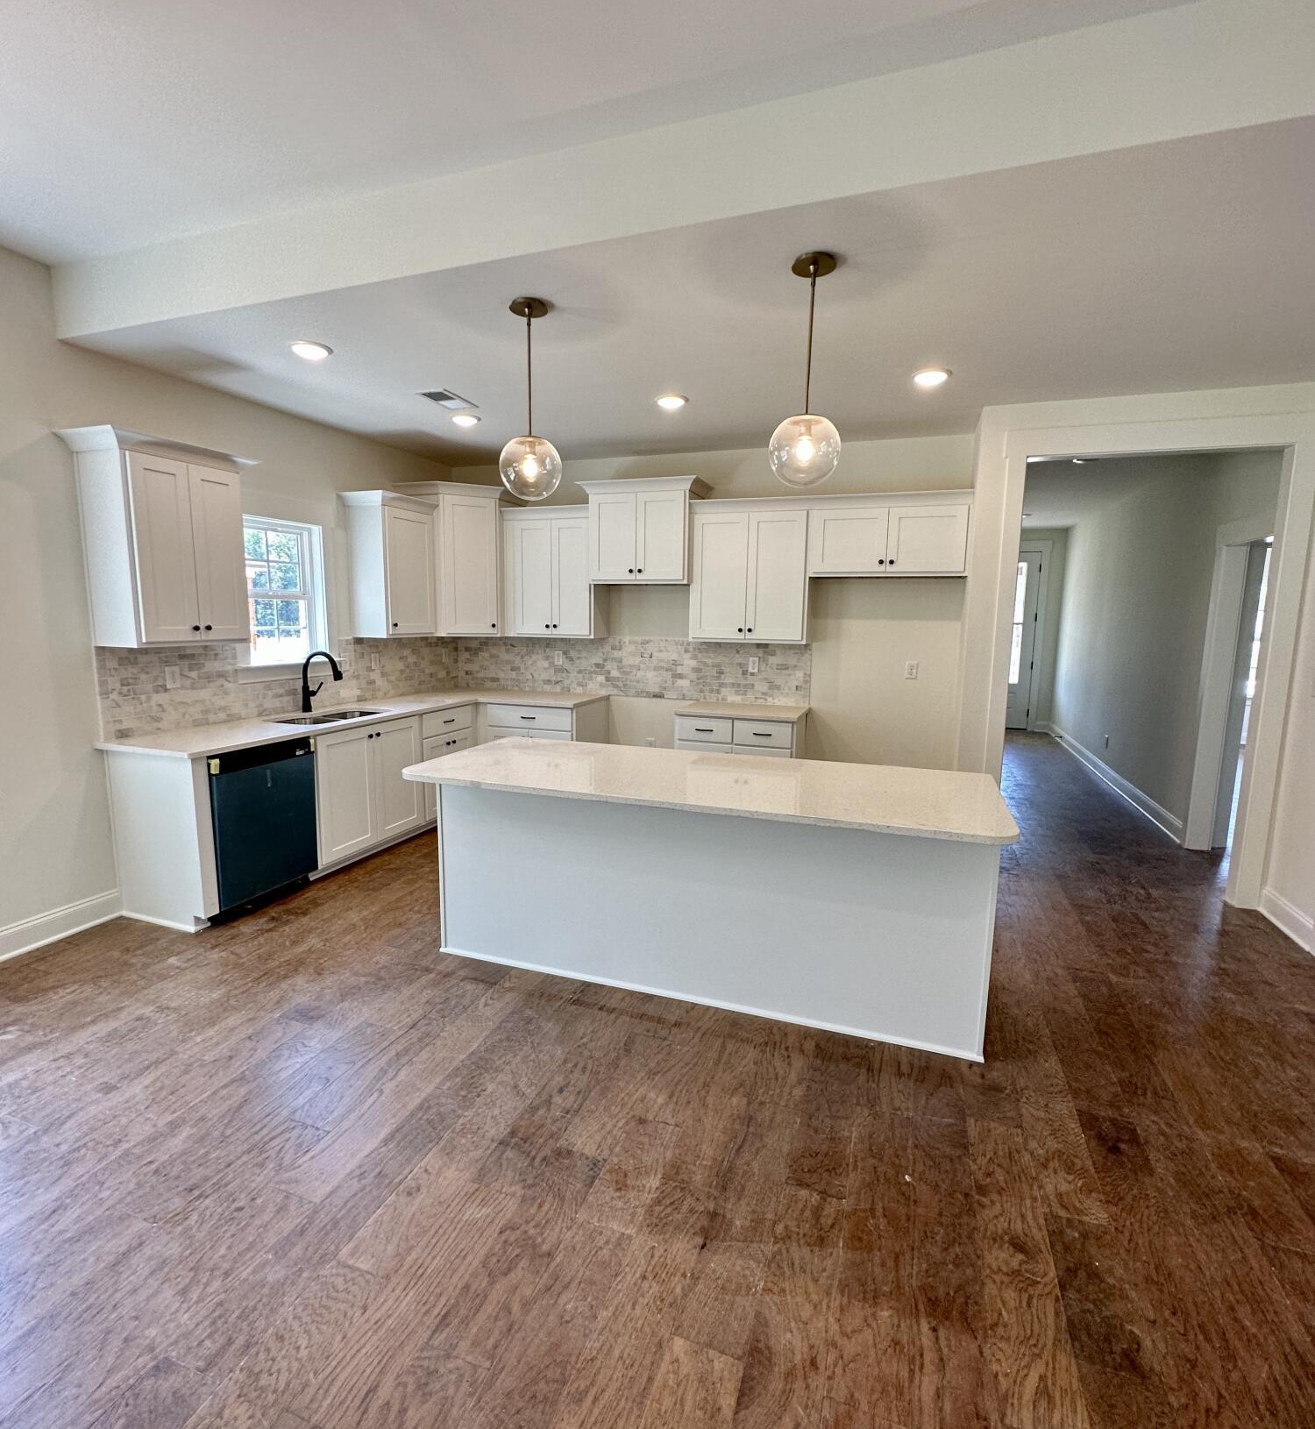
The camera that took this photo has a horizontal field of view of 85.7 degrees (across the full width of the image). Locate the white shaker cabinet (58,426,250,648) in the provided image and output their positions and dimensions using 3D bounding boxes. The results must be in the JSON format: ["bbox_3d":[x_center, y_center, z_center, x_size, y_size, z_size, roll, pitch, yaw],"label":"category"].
[{"bbox_3d":[-2.434,-0.836,3.571,0.367,0.967,0.727,4,8,19],"label":"white shaker cabinet"}]

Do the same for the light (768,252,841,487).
[{"bbox_3d":[0.524,-1.167,2.449,0.250,0.752,0.250,4,8,19],"label":"light"}]

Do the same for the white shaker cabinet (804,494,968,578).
[{"bbox_3d":[1.499,-1.137,4.598,0.954,0.510,0.350,4,9,20],"label":"white shaker cabinet"}]

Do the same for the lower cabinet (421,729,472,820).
[{"bbox_3d":[-1.761,0.417,5.224,0.589,0.605,0.560,4,9,20],"label":"lower cabinet"}]

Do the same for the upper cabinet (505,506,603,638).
[{"bbox_3d":[-0.817,-1.087,5.551,0.808,0.967,0.390,4,8,19],"label":"upper cabinet"}]

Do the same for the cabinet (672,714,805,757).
[{"bbox_3d":[0.616,0.425,5.108,0.819,0.856,0.627,4,8,19],"label":"cabinet"}]

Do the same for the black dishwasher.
[{"bbox_3d":[-2.297,0.566,3.801,0.599,0.840,0.617,4,9,20],"label":"black dishwasher"}]

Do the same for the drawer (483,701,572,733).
[{"bbox_3d":[-0.857,-0.005,5.461,0.712,0.167,0.520,4,9,20],"label":"drawer"}]

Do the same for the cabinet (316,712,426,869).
[{"bbox_3d":[-2.055,0.458,4.454,0.650,0.811,0.914,4,8,19],"label":"cabinet"}]

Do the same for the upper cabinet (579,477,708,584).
[{"bbox_3d":[-0.088,-1.300,5.151,0.885,0.704,0.385,4,9,20],"label":"upper cabinet"}]

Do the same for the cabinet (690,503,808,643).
[{"bbox_3d":[0.675,-0.992,5.025,0.826,0.967,0.390,4,8,19],"label":"cabinet"}]

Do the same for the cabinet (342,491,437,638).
[{"bbox_3d":[-1.873,-1.031,5.039,0.350,0.958,0.570,4,9,20],"label":"cabinet"}]

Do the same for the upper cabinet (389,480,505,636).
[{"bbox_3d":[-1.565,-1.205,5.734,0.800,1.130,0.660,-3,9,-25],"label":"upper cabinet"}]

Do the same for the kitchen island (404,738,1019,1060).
[{"bbox_3d":[0.172,0.698,3.040,2.325,0.914,0.949,4,9,19],"label":"kitchen island"}]

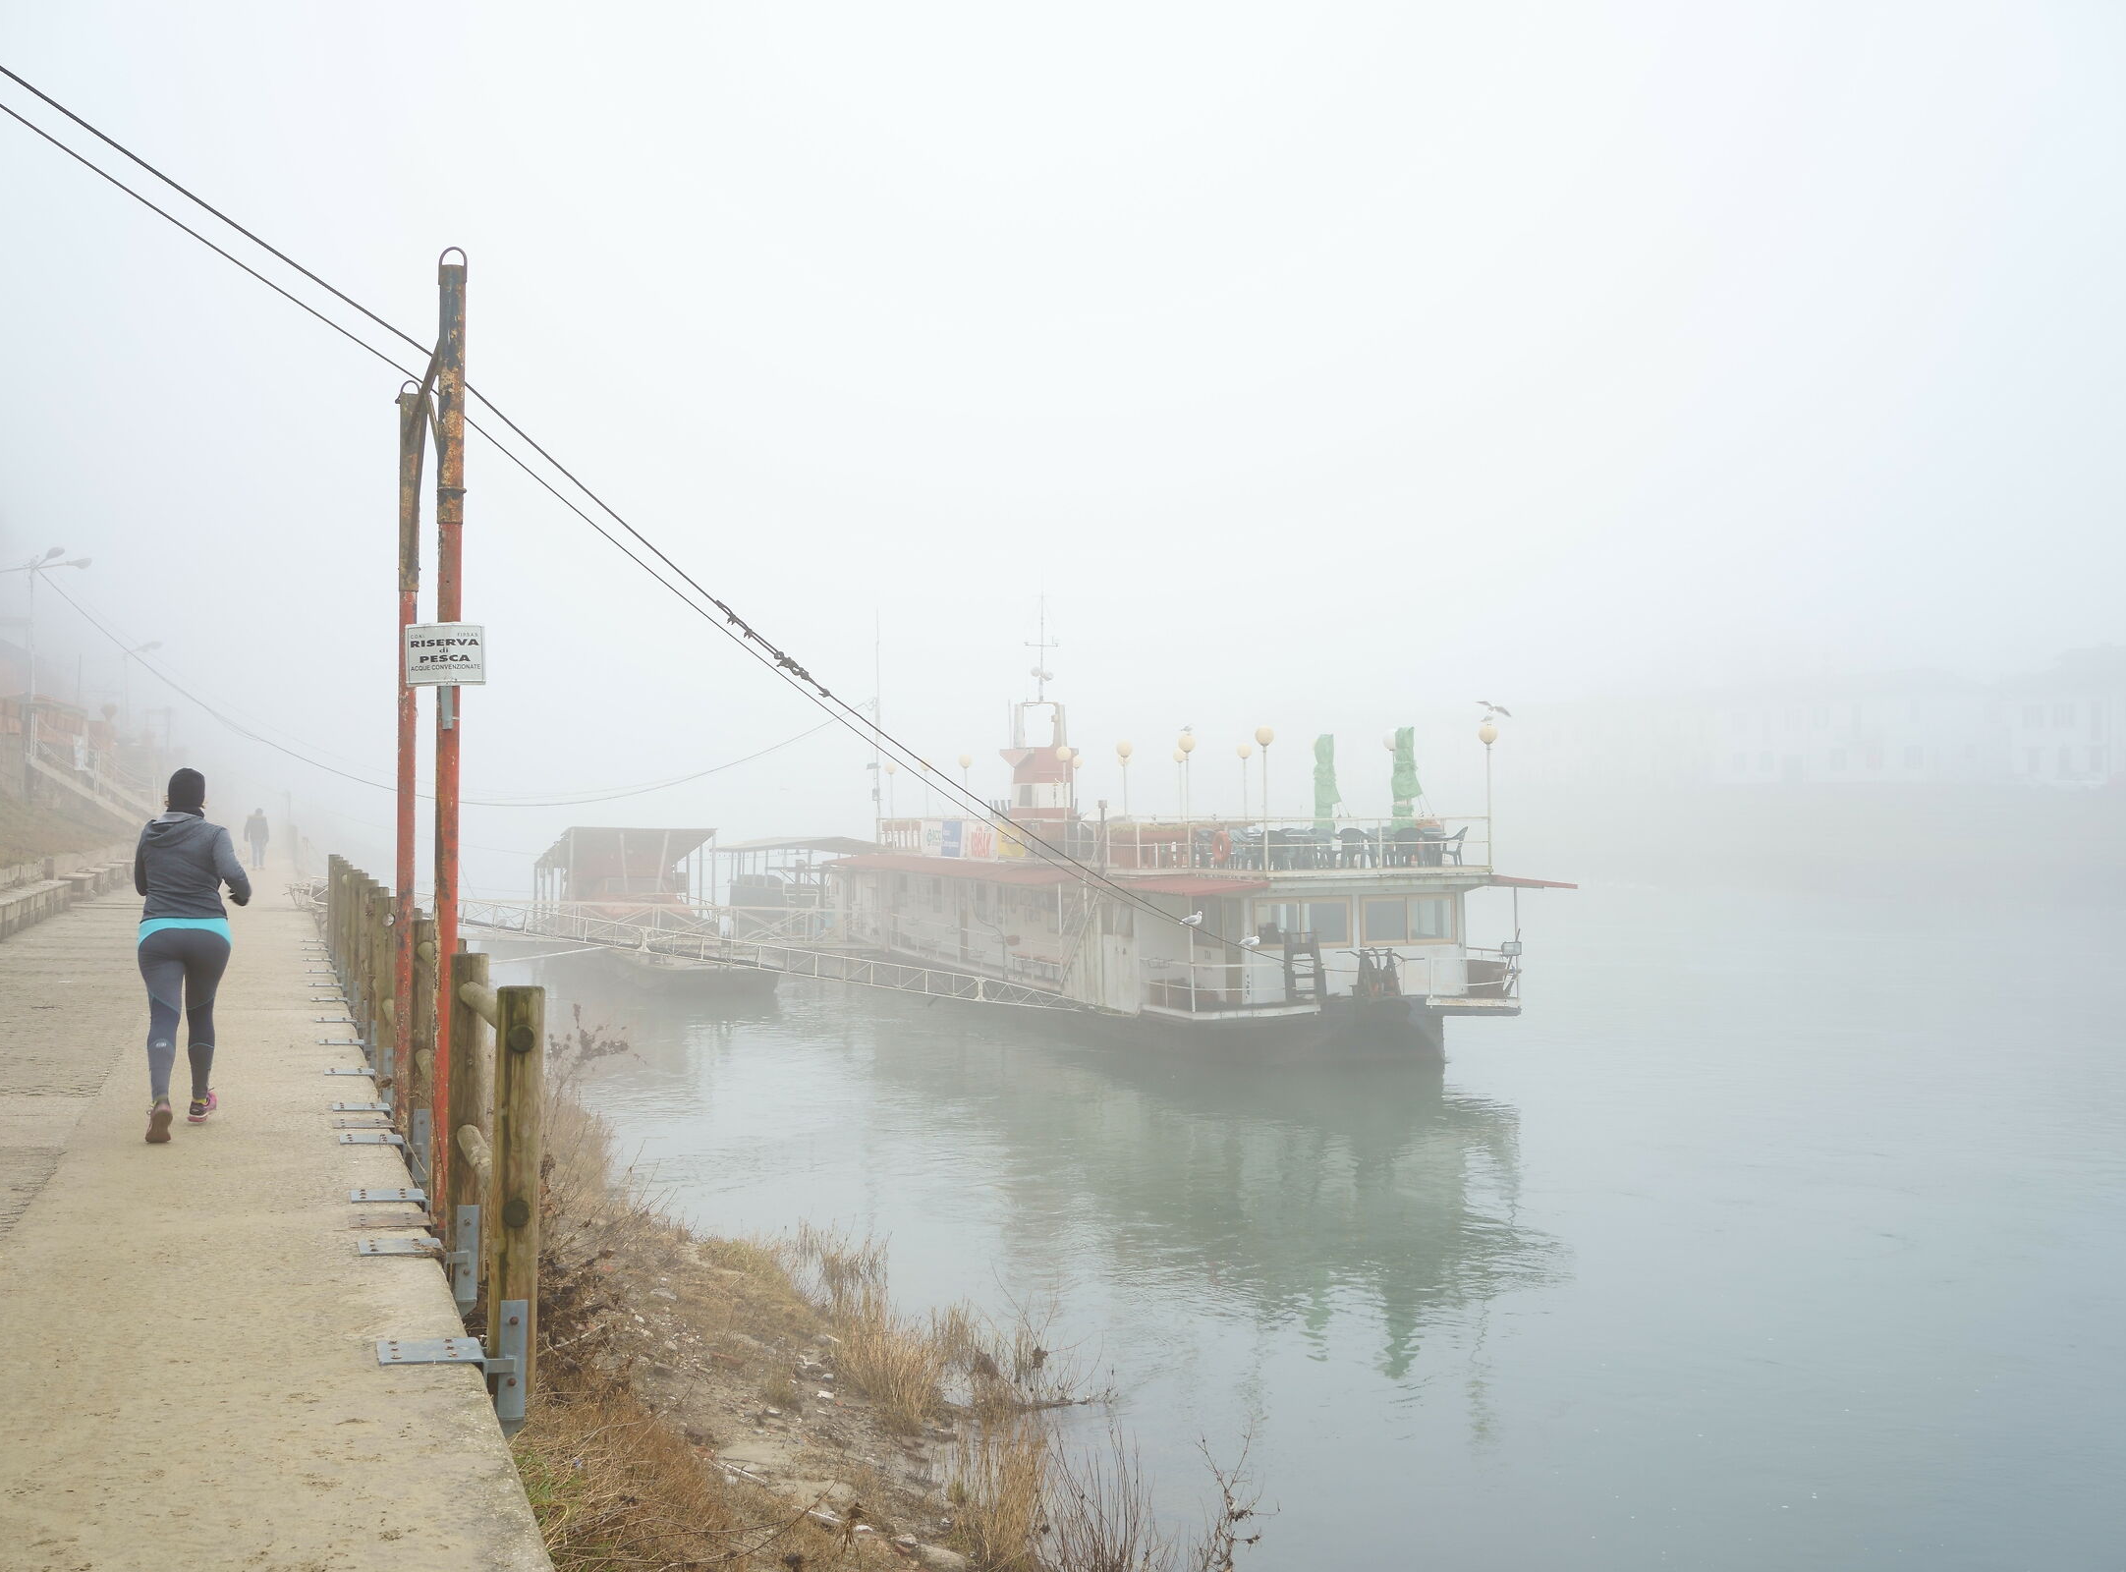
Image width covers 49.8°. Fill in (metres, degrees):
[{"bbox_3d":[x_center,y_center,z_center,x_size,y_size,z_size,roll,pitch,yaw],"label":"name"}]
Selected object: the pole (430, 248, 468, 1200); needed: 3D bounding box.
[{"bbox_3d":[-2.199,-0.171,8.200,0.100,3.500,0.100,1,-1,-19],"label":"pole"}]

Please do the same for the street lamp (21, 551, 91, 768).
[{"bbox_3d":[-21.120,-2.585,48.000,1.250,4.750,0.800,1,-1,-12],"label":"street lamp"}]

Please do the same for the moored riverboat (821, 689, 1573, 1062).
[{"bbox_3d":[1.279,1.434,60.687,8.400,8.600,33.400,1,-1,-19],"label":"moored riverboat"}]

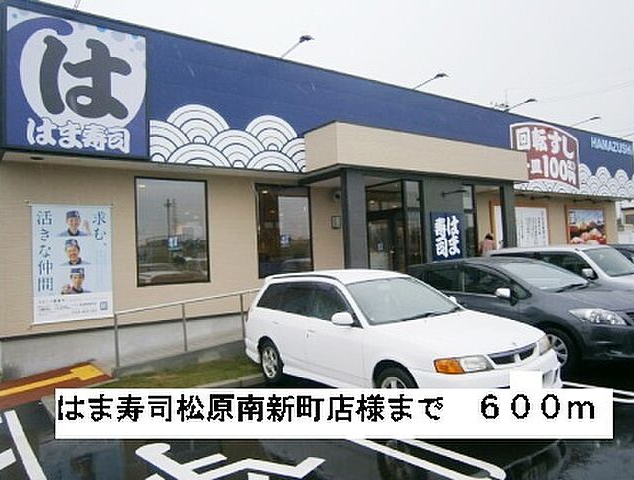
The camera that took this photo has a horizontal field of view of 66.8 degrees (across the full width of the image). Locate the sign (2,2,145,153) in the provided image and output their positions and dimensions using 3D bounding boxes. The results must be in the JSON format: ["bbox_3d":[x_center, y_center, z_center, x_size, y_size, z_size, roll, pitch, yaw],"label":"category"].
[{"bbox_3d":[-3.722,-2.410,7.637,2.025,2.113,0.100,-1,-2,-35],"label":"sign"}]

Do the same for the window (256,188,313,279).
[{"bbox_3d":[-0.681,-0.192,10.664,1.414,1.998,0.100,-1,-2,-35],"label":"window"}]

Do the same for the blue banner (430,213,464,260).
[{"bbox_3d":[3.010,-0.069,11.109,1.072,1.095,0.100,-1,-2,-35],"label":"blue banner"}]

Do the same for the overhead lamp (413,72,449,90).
[{"bbox_3d":[2.753,-3.848,11.628,0.200,0.190,1.100,-1,-2,-35],"label":"overhead lamp"}]

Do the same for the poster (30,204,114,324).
[{"bbox_3d":[-4.120,0.384,8.180,1.231,1.974,0.040,-1,-2,-35],"label":"poster"}]

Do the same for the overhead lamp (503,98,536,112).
[{"bbox_3d":[5.879,-3.882,13.824,0.200,0.200,1.100,-1,-2,-35],"label":"overhead lamp"}]

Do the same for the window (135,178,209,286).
[{"bbox_3d":[-2.731,-0.154,9.222,1.381,2.009,0.100,-1,-2,-35],"label":"window"}]

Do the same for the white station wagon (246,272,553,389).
[{"bbox_3d":[0.690,1.175,6.330,1.710,1.490,4.420,-1,-2,-34],"label":"white station wagon"}]

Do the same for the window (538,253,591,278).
[{"bbox_3d":[4.472,0.463,8.692,0.120,0.480,0.980,-1,-2,-35],"label":"window"}]

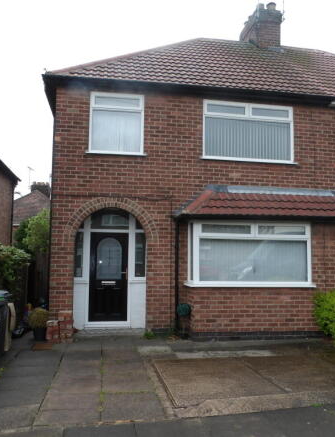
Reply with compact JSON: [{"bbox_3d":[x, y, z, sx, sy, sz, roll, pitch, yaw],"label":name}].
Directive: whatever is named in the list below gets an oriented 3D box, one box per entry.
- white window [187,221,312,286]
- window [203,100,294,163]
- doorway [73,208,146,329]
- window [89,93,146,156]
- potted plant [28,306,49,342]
[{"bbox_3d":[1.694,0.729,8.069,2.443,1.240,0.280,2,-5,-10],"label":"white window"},{"bbox_3d":[1.789,-1.891,8.938,2.121,1.307,0.120,2,-5,-10],"label":"window"},{"bbox_3d":[-1.174,1.044,8.263,1.472,2.319,0.140,2,-5,-10],"label":"doorway"},{"bbox_3d":[-1.051,-1.959,8.438,1.143,1.298,0.120,2,-5,-10],"label":"window"},{"bbox_3d":[-2.380,1.952,7.611,0.380,0.640,0.380,2,-5,-10],"label":"potted plant"}]

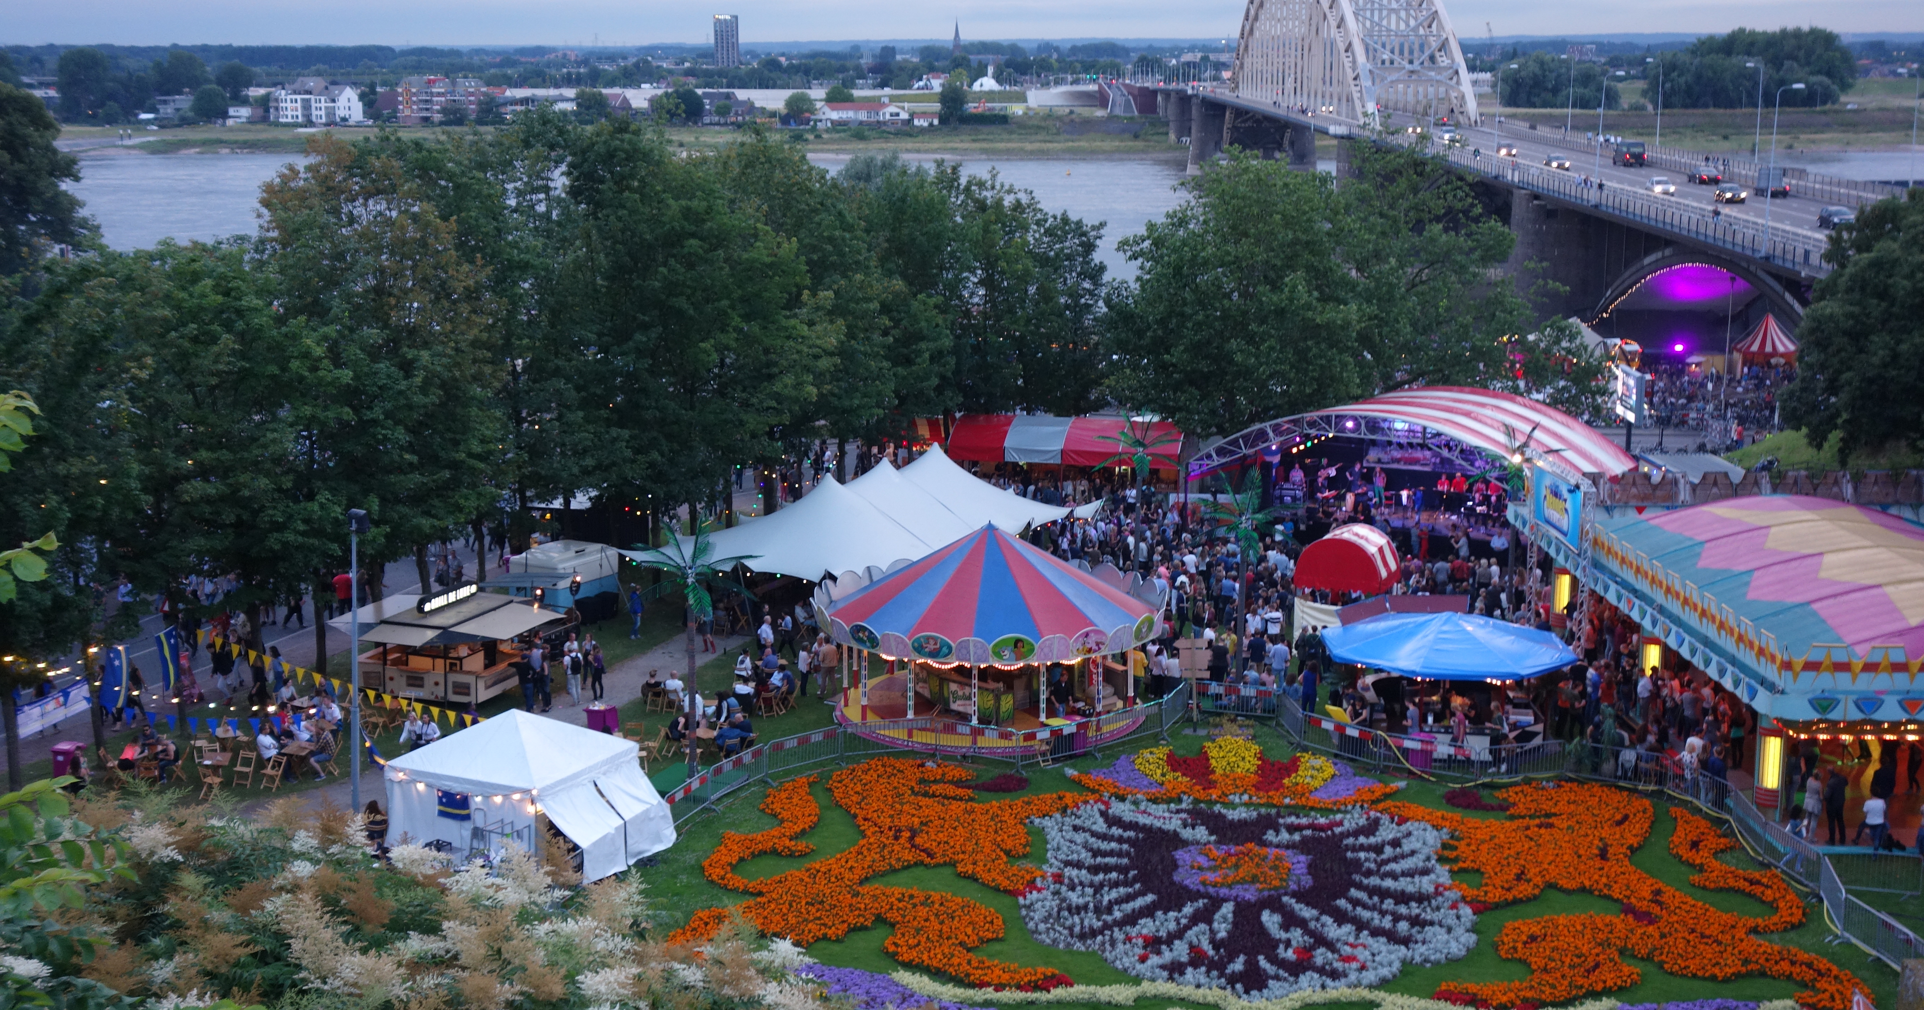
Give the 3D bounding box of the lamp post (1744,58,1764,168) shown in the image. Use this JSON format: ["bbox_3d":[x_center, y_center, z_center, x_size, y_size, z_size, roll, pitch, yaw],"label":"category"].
[{"bbox_3d":[75.849,-37.127,221.031,1.750,10.400,0.350,0,11,1],"label":"lamp post"}]

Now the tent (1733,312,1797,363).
[{"bbox_3d":[62.407,-12.557,178.476,5.100,4.800,5.100,4,12,21],"label":"tent"}]

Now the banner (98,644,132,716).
[{"bbox_3d":[-21.194,4.346,57.500,0.750,1.620,0.150,-5,12,-23],"label":"banner"}]

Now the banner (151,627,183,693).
[{"bbox_3d":[-21.087,4.091,61.000,0.150,1.550,0.950,7,13,31],"label":"banner"}]

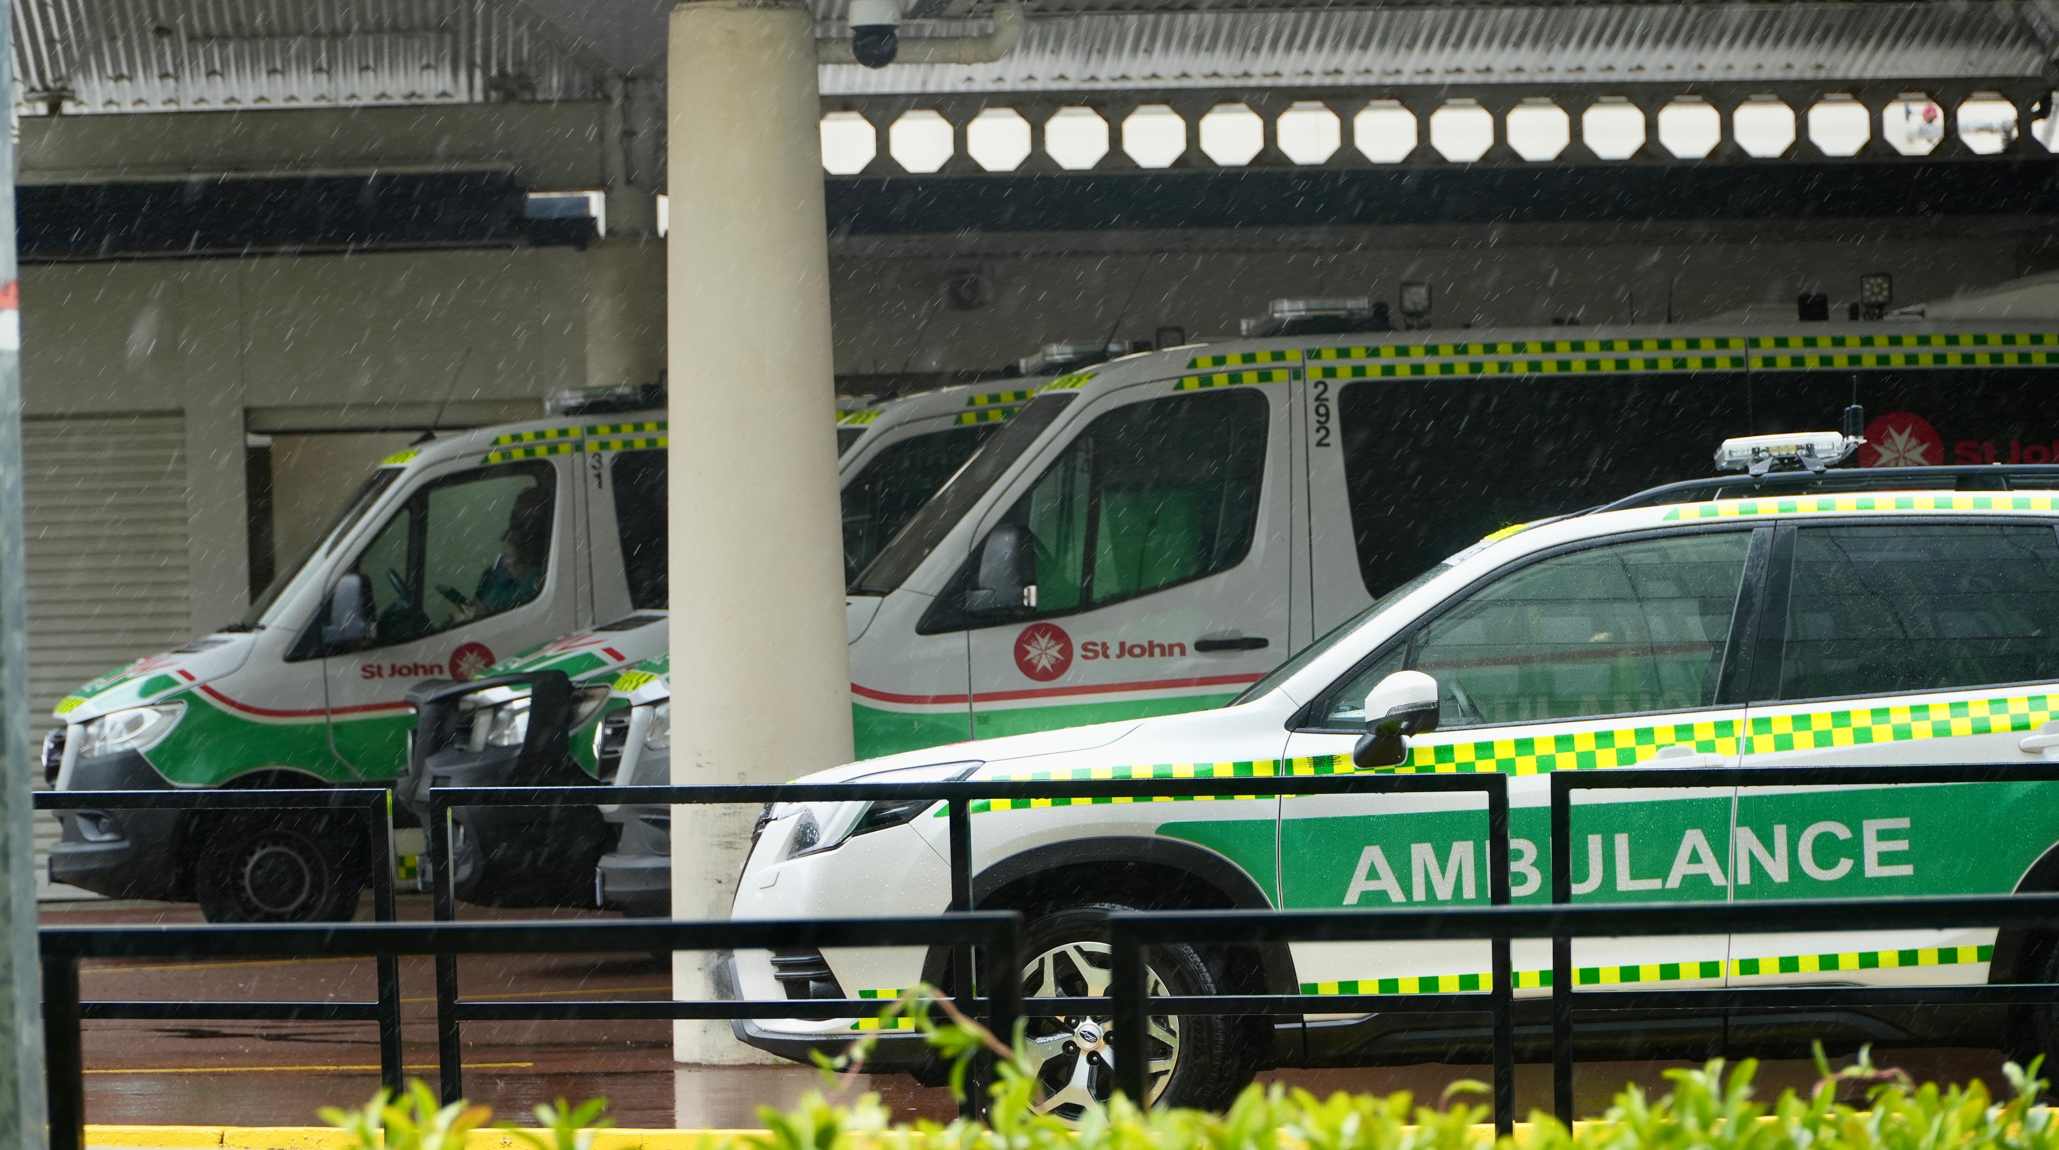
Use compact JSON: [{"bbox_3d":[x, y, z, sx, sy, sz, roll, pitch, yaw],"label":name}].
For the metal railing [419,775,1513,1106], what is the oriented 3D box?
[{"bbox_3d":[-0.144,0.975,16.940,2.520,1.000,0.050,-2,0,13],"label":"metal railing"}]

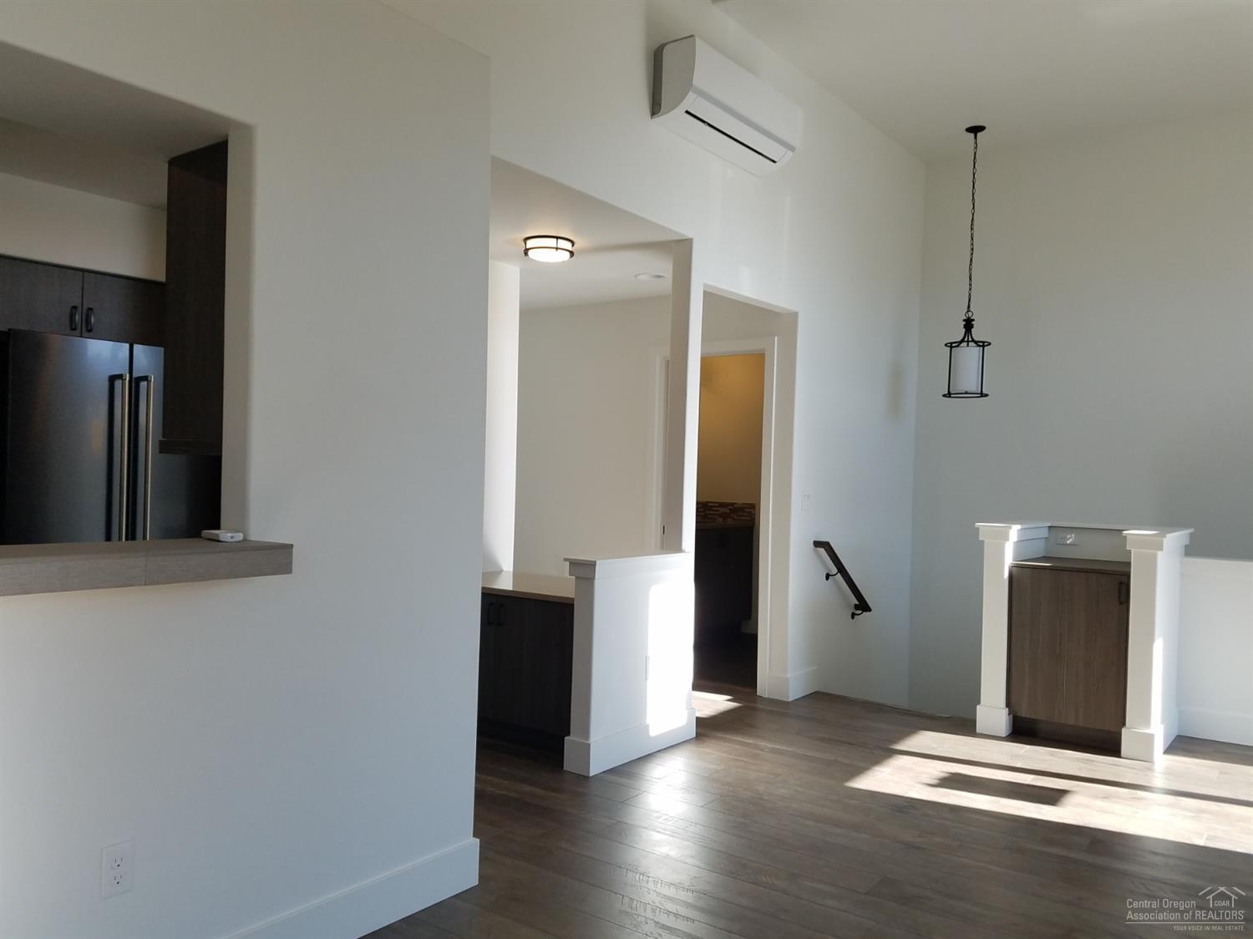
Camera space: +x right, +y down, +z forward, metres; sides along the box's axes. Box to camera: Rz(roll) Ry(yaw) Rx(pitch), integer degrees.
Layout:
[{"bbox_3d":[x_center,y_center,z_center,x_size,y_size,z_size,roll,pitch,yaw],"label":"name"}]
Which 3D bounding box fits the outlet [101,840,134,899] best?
[{"bbox_3d":[-1.123,0.884,2.076,0.008,0.115,0.069,1,0,37],"label":"outlet"}]

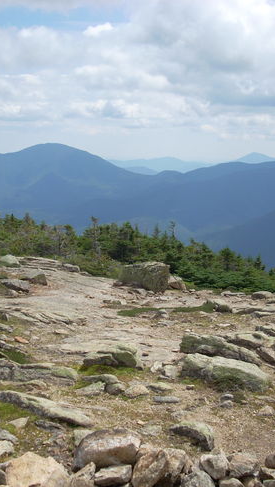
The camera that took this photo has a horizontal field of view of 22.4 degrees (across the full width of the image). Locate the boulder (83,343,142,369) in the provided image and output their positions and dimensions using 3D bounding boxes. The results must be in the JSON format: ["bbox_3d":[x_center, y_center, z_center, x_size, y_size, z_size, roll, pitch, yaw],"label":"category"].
[{"bbox_3d":[-0.244,1.100,6.832,0.557,0.189,0.446,1,8,10],"label":"boulder"}]

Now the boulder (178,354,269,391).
[{"bbox_3d":[0.772,1.147,6.203,0.803,0.264,0.442,4,9,28],"label":"boulder"}]

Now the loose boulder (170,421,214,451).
[{"bbox_3d":[0.373,1.301,4.707,0.306,0.160,0.214,3,8,20],"label":"loose boulder"}]

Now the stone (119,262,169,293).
[{"bbox_3d":[0.100,0.561,11.861,0.889,0.510,0.578,4,9,28],"label":"stone"}]

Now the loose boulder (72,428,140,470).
[{"bbox_3d":[-0.182,1.248,4.215,0.407,0.196,0.285,-2,8,-12],"label":"loose boulder"}]

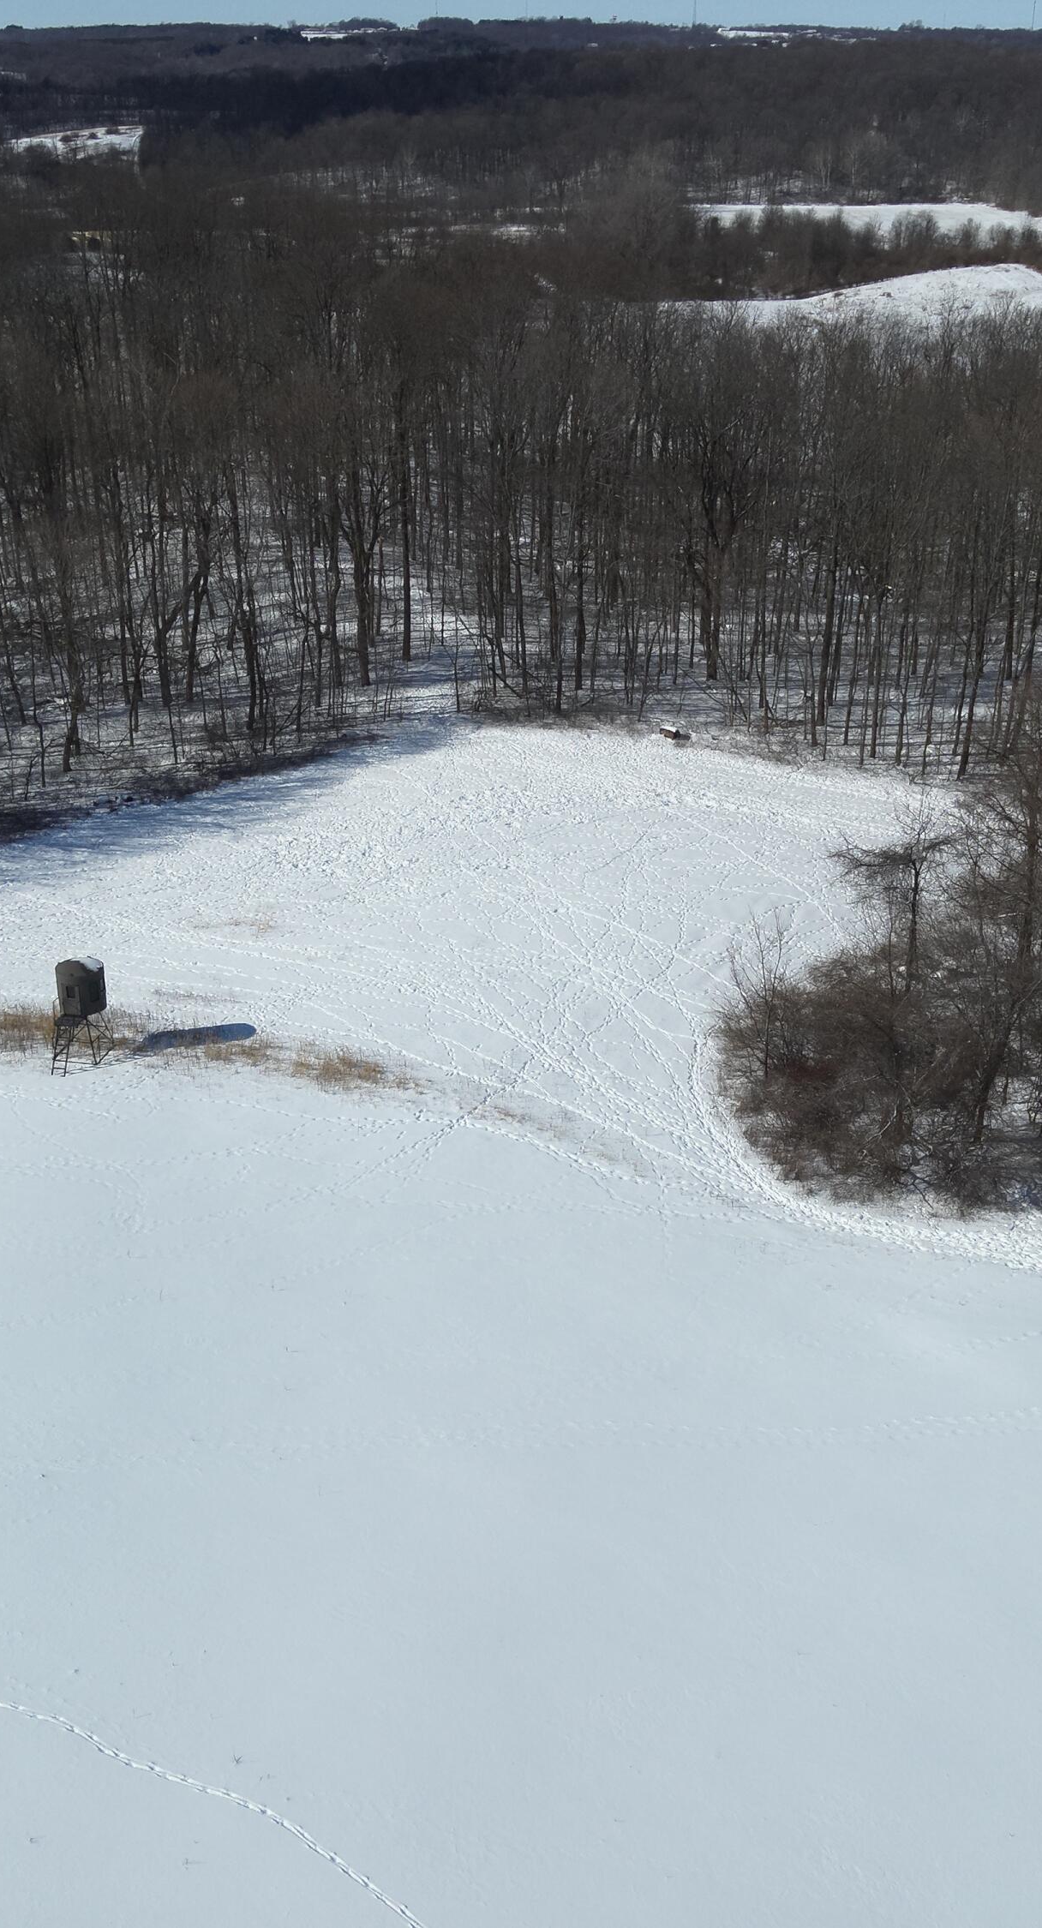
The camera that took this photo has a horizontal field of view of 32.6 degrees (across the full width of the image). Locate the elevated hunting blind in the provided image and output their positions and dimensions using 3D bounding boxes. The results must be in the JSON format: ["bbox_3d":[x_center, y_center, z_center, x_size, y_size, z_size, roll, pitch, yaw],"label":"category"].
[{"bbox_3d":[-16.221,1.773,64.651,1.681,3.764,2.857,7,28,13],"label":"elevated hunting blind"}]

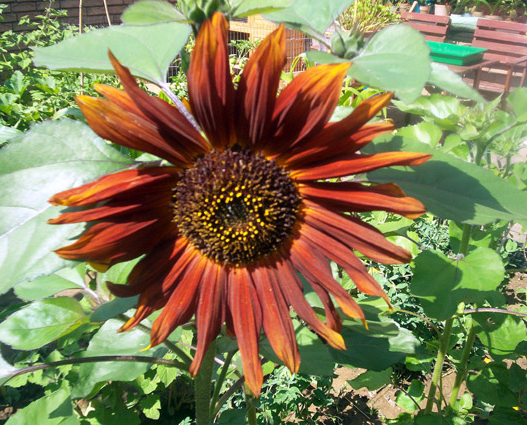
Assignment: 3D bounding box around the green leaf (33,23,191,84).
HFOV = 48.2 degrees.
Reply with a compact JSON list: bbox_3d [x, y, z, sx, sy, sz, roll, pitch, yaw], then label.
[{"bbox_3d":[-0.113,-0.126,0.460,0.122,0.021,0.076,-2,39,-3],"label":"green leaf"}]

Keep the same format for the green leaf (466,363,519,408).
[{"bbox_3d":[0.485,0.365,1.250,0.090,0.033,0.095,-17,43,-29],"label":"green leaf"}]

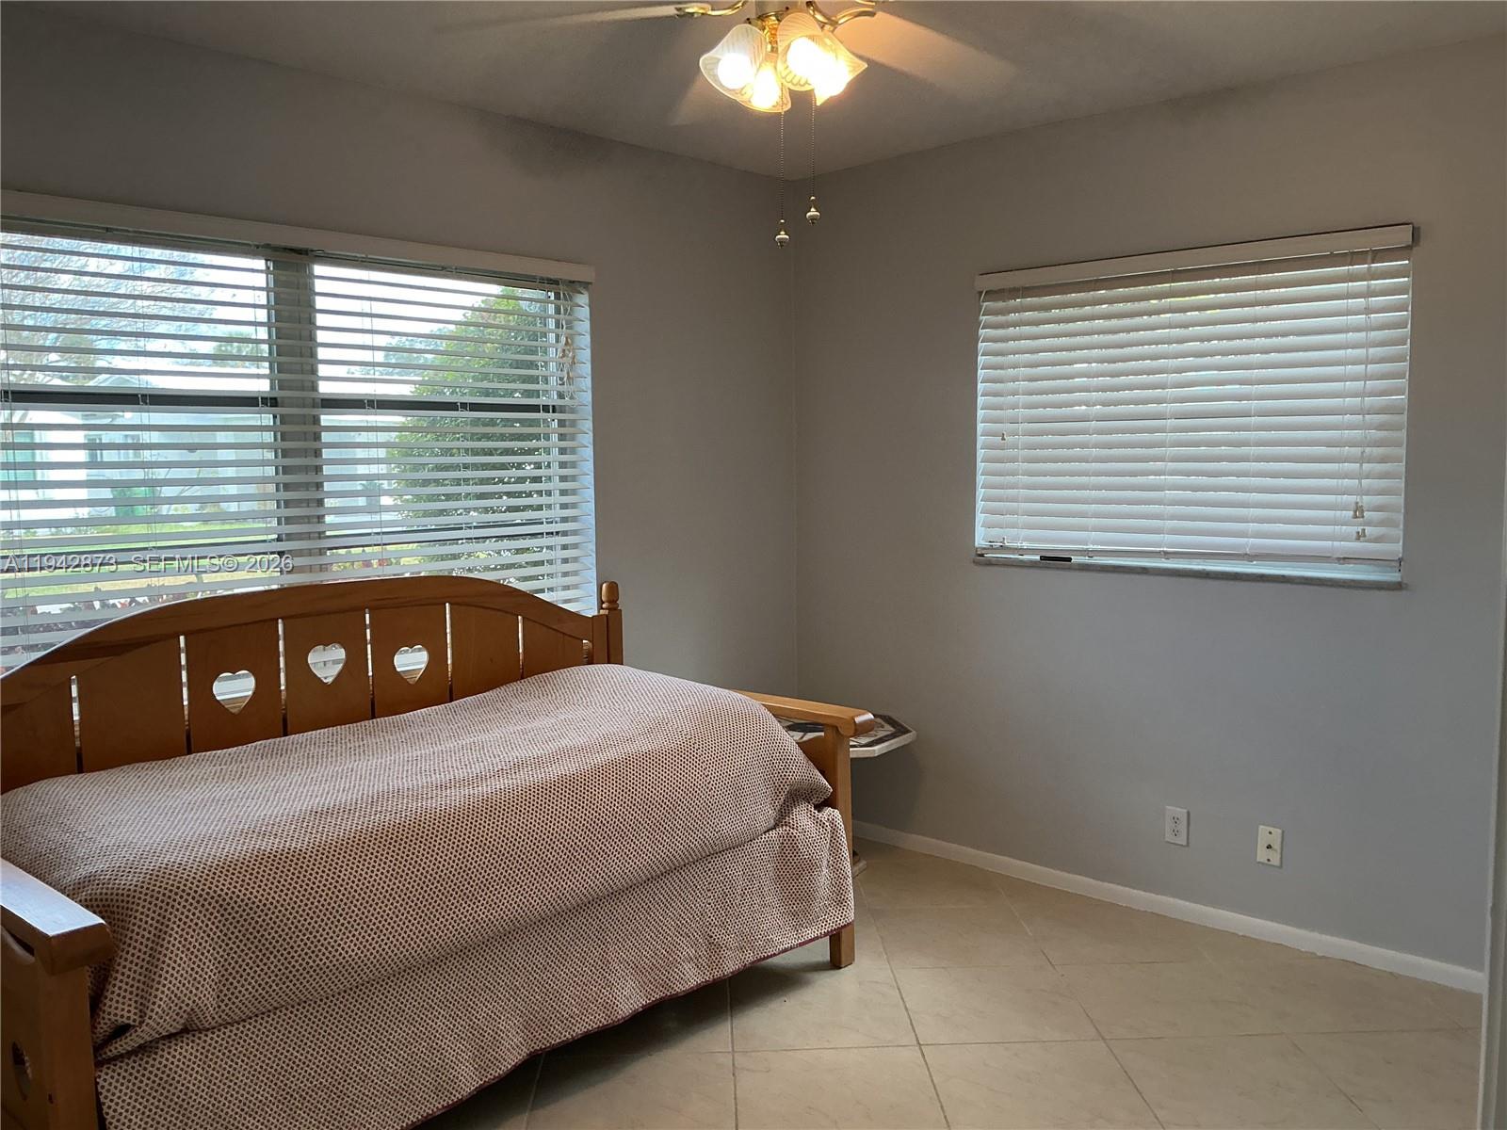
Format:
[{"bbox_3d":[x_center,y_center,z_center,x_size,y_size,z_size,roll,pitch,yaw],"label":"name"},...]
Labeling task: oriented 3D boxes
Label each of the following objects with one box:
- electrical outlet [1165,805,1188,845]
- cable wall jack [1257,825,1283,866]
[{"bbox_3d":[1.312,0.809,3.916,0.071,0.115,0.008,4,7,43],"label":"electrical outlet"},{"bbox_3d":[1.520,0.828,3.720,0.071,0.115,0.014,4,7,43],"label":"cable wall jack"}]

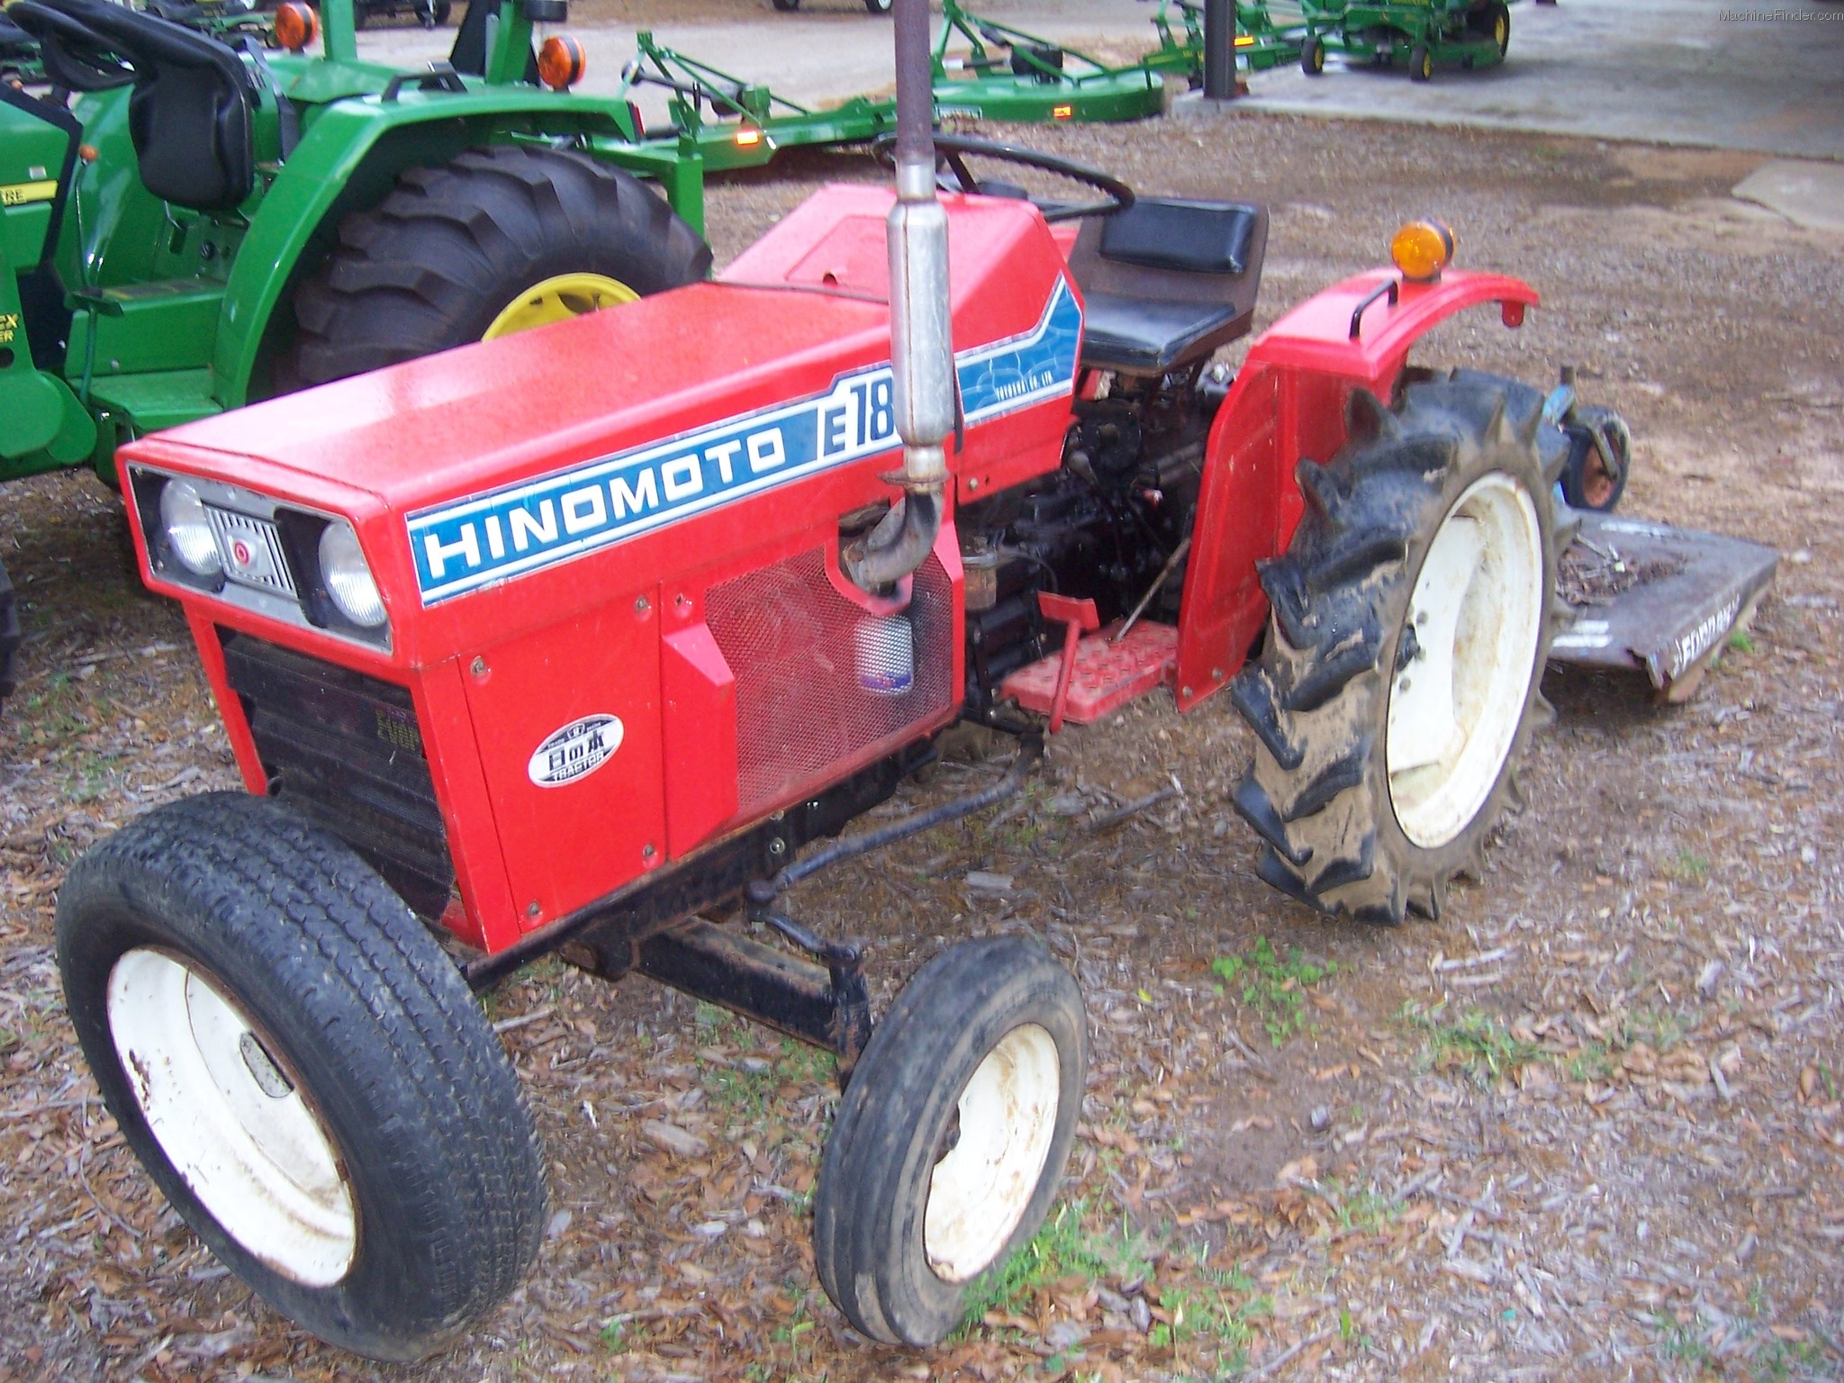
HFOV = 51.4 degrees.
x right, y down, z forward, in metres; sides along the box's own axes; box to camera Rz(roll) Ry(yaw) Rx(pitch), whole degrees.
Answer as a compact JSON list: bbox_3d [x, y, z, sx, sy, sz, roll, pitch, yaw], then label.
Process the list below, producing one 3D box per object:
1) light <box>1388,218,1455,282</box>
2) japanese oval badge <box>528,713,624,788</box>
[{"bbox_3d":[0.832,-0.733,3.190,0.096,0.106,0.060,14,26,36],"label":"light"},{"bbox_3d":[-0.389,0.067,2.167,0.005,0.070,0.145,14,26,36],"label":"japanese oval badge"}]

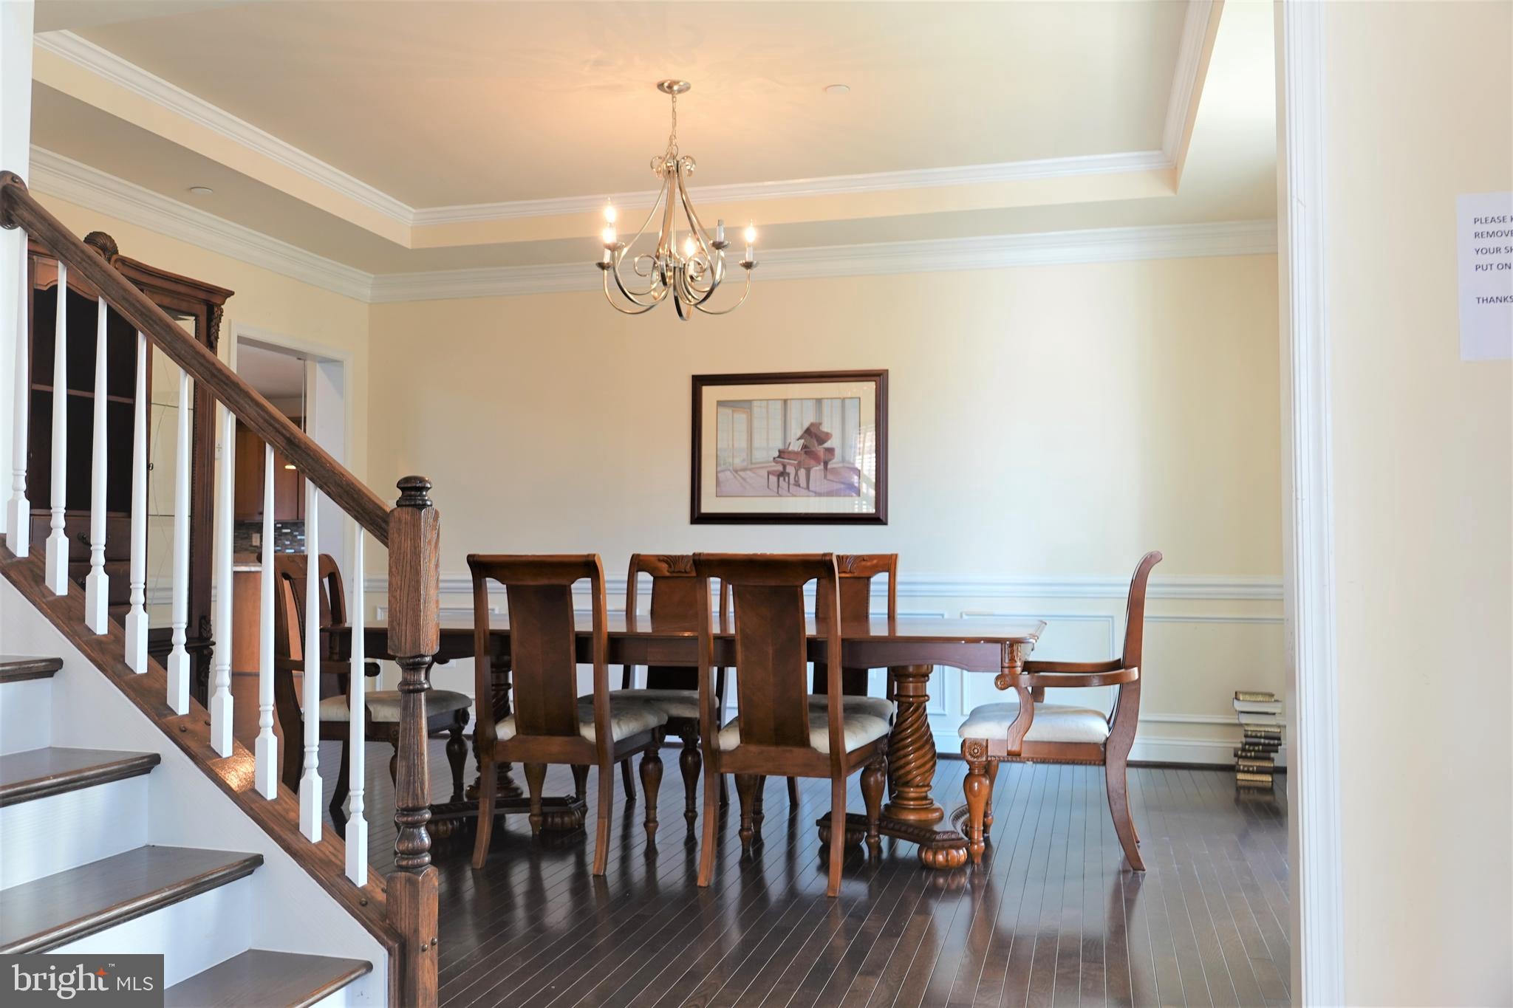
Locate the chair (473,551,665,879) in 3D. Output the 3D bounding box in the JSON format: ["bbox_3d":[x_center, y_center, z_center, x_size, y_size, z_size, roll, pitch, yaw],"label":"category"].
[{"bbox_3d":[-0.634,0.674,4.122,0.535,1.010,0.596,-1,-2,15],"label":"chair"}]

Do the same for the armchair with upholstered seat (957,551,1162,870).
[{"bbox_3d":[1.030,0.673,4.134,0.651,1.018,0.566,-1,-2,15],"label":"armchair with upholstered seat"}]

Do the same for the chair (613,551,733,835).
[{"bbox_3d":[-0.353,0.701,4.767,0.535,1.010,0.596,-1,-2,15],"label":"chair"}]

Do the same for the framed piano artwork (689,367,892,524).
[{"bbox_3d":[0.161,-0.288,6.271,1.036,0.784,0.035,-1,-2,15],"label":"framed piano artwork"}]

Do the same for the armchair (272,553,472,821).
[{"bbox_3d":[-1.499,0.693,4.635,0.651,1.013,0.566,-1,-2,15],"label":"armchair"}]

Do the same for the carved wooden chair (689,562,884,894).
[{"bbox_3d":[0.116,0.666,3.896,0.535,1.010,0.586,-1,-2,15],"label":"carved wooden chair"}]

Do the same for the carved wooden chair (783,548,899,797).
[{"bbox_3d":[0.283,0.695,4.604,0.535,1.010,0.596,-1,-2,15],"label":"carved wooden chair"}]

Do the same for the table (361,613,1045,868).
[{"bbox_3d":[-0.189,0.807,4.332,2.368,0.763,1.040,-1,-2,15],"label":"table"}]

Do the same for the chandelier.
[{"bbox_3d":[-0.297,-1.134,4.445,0.581,0.823,0.581,0,-2,0],"label":"chandelier"}]

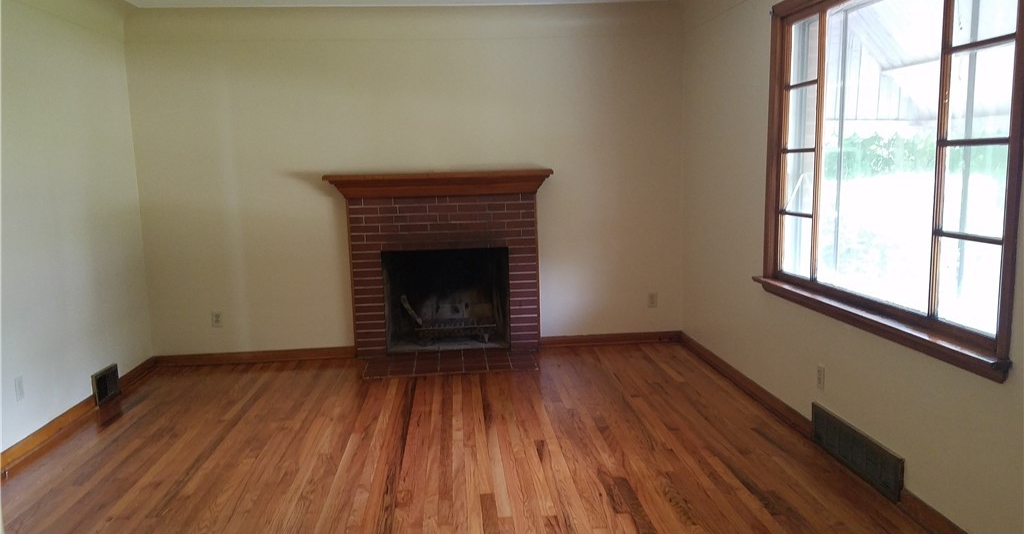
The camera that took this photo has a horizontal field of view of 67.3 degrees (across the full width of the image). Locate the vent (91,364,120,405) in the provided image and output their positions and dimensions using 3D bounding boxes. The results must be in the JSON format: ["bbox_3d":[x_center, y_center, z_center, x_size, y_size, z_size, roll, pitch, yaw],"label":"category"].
[{"bbox_3d":[-2.472,0.716,4.685,0.028,0.179,0.296,-2,8,-5],"label":"vent"}]

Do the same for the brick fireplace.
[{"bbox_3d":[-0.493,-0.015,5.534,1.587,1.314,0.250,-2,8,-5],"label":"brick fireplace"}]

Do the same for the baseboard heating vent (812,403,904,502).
[{"bbox_3d":[1.474,0.788,3.321,0.021,0.183,0.718,-2,8,-5],"label":"baseboard heating vent"}]

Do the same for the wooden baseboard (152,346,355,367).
[{"bbox_3d":[-1.847,0.641,5.541,1.413,0.086,0.028,-2,8,-5],"label":"wooden baseboard"}]

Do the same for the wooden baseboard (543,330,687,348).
[{"bbox_3d":[0.749,0.541,5.746,1.067,0.088,0.028,-2,8,-5],"label":"wooden baseboard"}]

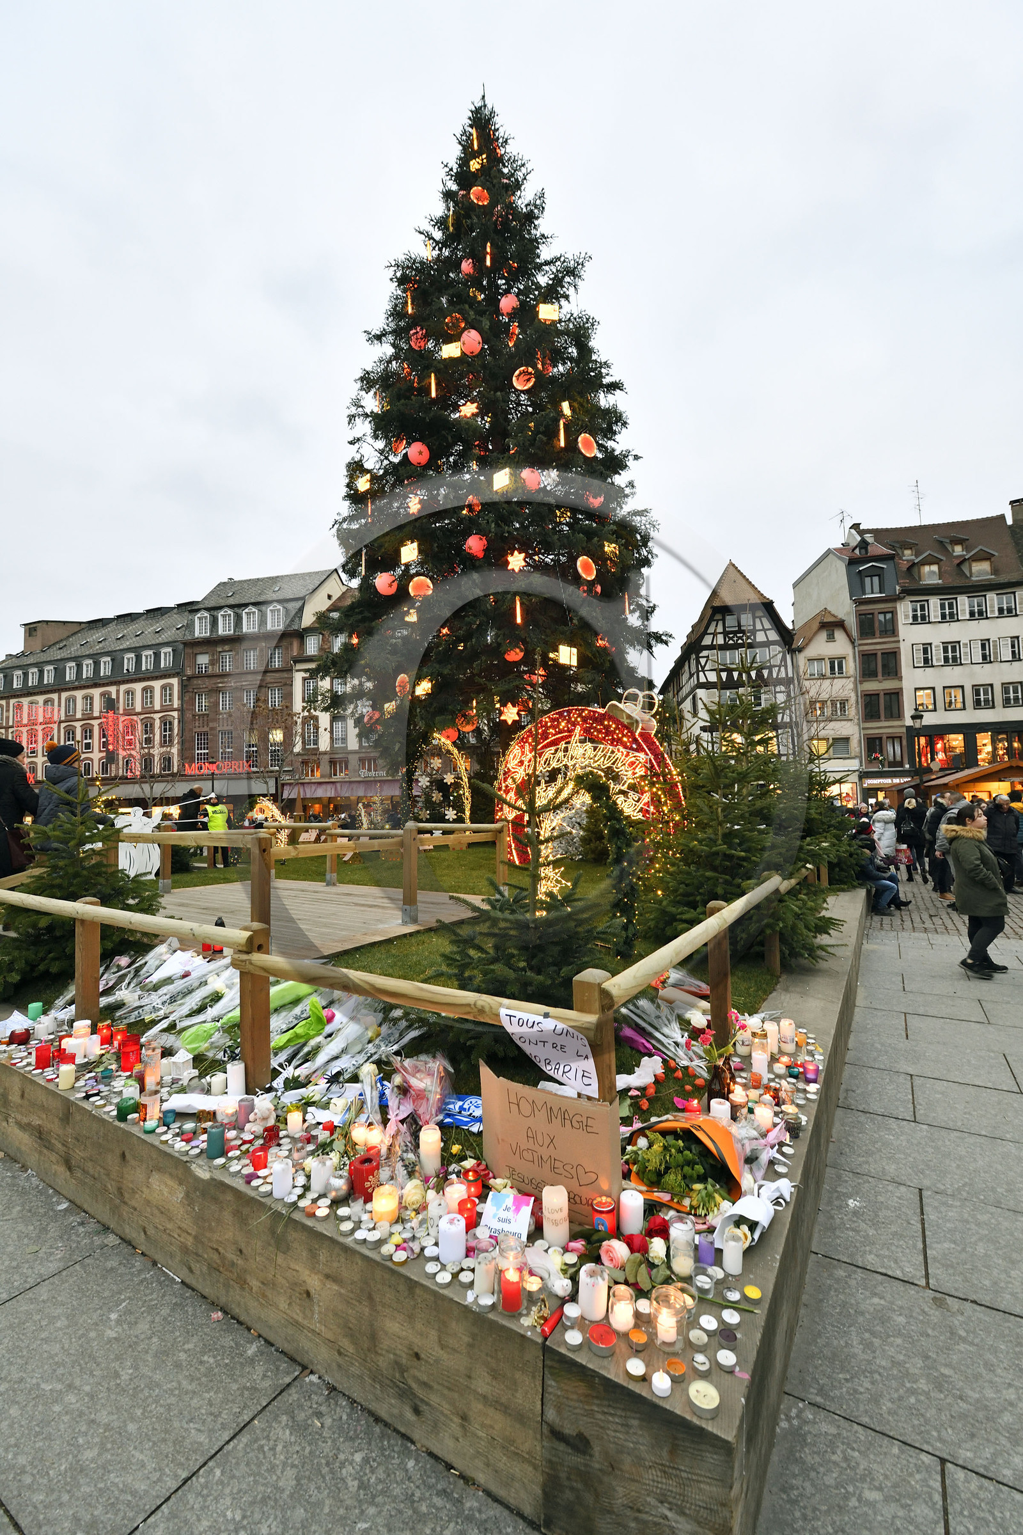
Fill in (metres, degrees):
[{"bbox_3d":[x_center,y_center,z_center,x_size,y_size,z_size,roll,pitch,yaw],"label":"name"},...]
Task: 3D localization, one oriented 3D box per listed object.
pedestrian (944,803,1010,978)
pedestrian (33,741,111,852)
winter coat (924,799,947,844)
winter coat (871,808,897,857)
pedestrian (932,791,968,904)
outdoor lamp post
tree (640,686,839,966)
[{"bbox_3d":[4.216,1.129,5.420,0.470,1.570,0.460,-3,-4,28],"label":"pedestrian"},{"bbox_3d":[-3.990,0.626,5.350,0.560,1.700,0.420,-2,-3,15],"label":"pedestrian"},{"bbox_3d":[6.520,0.847,9.150,0.360,0.700,0.480,-3,-4,22],"label":"winter coat"},{"bbox_3d":[7.381,1.296,11.800,0.480,0.930,0.350,-1,-3,-3],"label":"winter coat"},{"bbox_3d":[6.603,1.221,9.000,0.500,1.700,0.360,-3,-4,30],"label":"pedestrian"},{"bbox_3d":[14.780,0.215,21.500,0.460,4.700,0.460,-3,-4,32],"label":"outdoor lamp post"},{"bbox_3d":[1.590,0.360,4.400,1.400,2.000,1.400,-4,-4,32],"label":"tree"}]

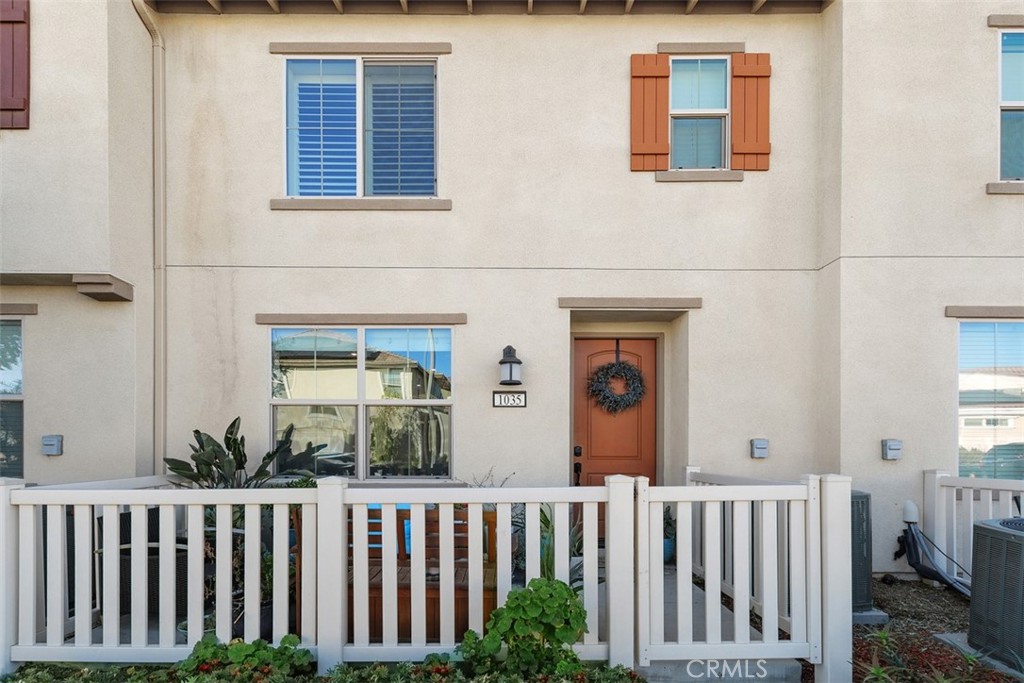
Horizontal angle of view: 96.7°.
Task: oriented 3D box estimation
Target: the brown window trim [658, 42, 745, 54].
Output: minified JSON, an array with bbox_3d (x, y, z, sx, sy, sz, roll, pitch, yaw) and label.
[{"bbox_3d":[1.850,-2.860,4.440,0.852,0.107,0.070,0,0,0],"label":"brown window trim"}]

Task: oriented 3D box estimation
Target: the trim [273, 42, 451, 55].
[{"bbox_3d":[-1.474,-2.858,4.440,1.777,0.115,0.070,0,0,0],"label":"trim"}]

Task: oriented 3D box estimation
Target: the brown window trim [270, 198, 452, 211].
[{"bbox_3d":[-1.469,-1.329,4.440,1.768,0.107,0.070,0,0,0],"label":"brown window trim"}]

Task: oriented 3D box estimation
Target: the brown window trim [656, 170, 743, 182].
[{"bbox_3d":[1.832,-1.612,4.440,0.859,0.107,0.070,0,0,0],"label":"brown window trim"}]

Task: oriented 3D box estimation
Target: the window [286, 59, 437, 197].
[{"bbox_3d":[-1.491,-2.116,4.500,1.508,1.384,0.100,0,0,0],"label":"window"}]

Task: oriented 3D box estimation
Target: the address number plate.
[{"bbox_3d":[-0.021,0.568,4.460,0.331,0.163,0.030,0,0,0],"label":"address number plate"}]

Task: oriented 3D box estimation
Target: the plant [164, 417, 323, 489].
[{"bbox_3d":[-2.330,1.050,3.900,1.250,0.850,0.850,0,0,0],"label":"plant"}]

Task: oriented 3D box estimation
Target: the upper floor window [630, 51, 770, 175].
[{"bbox_3d":[1.856,-2.249,4.470,1.375,1.179,0.100,0,0,0],"label":"upper floor window"}]

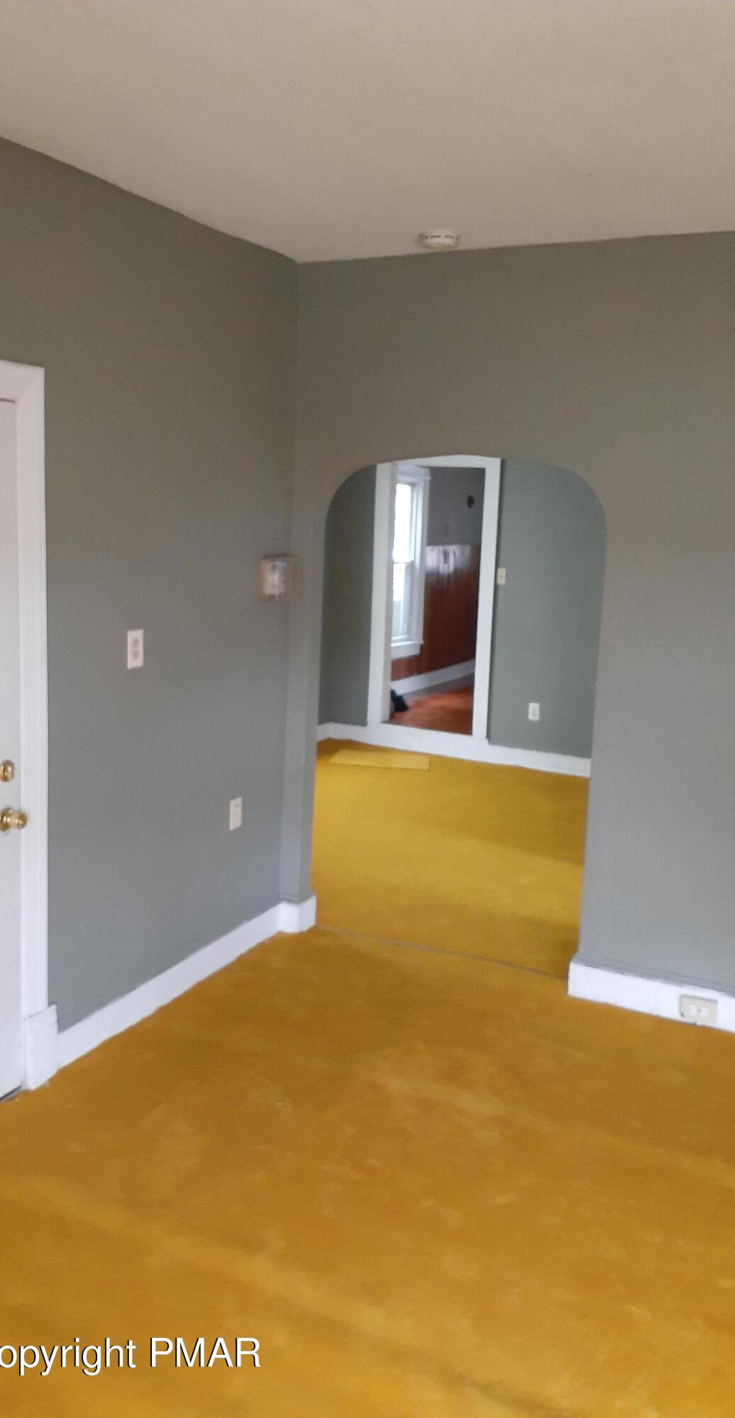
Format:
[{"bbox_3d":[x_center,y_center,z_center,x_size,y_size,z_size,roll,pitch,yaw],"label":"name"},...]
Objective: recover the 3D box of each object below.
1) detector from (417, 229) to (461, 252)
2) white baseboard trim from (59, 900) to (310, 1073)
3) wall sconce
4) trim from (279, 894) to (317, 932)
[{"bbox_3d":[0.243,-1.559,3.693,0.131,0.044,0.131,7,11,25],"label":"detector"},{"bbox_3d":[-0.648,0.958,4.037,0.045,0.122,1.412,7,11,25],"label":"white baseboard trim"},{"bbox_3d":[-0.336,-0.504,4.241,0.084,0.165,0.172,7,11,25],"label":"wall sconce"},{"bbox_3d":[-0.295,0.860,4.656,0.096,0.124,0.152,7,11,25],"label":"trim"}]

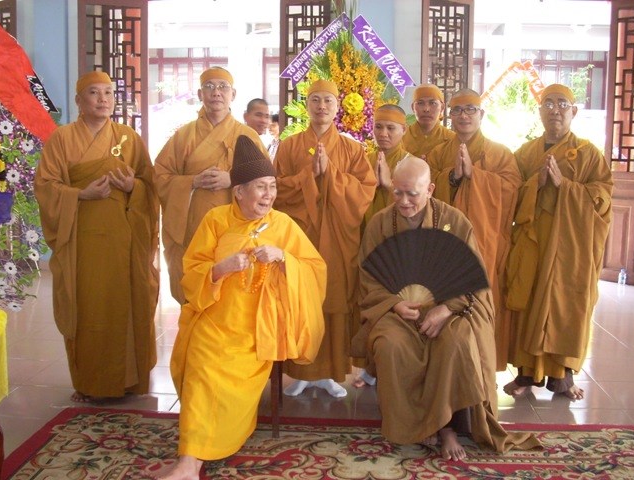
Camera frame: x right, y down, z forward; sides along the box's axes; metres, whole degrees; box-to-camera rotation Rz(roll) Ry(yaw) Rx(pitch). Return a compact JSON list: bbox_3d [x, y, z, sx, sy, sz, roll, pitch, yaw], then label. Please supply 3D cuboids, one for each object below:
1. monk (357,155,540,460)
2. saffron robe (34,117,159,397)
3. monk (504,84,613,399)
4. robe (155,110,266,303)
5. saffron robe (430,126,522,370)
[{"bbox_3d":[0.571,0.236,3.226,0.740,1.240,0.850,2,7,6],"label":"monk"},{"bbox_3d":[-1.141,0.060,3.590,0.600,1.380,0.450,-1,8,-18],"label":"saffron robe"},{"bbox_3d":[1.230,0.016,3.486,0.510,1.584,0.410,3,8,21],"label":"monk"},{"bbox_3d":[-0.576,0.033,3.676,0.570,1.390,0.450,0,7,-8],"label":"robe"},{"bbox_3d":[0.831,0.066,3.634,0.500,1.280,0.380,3,7,16],"label":"saffron robe"}]

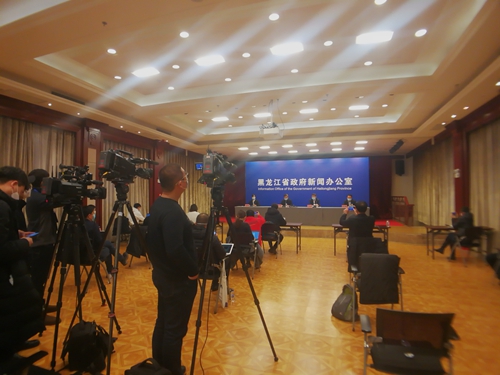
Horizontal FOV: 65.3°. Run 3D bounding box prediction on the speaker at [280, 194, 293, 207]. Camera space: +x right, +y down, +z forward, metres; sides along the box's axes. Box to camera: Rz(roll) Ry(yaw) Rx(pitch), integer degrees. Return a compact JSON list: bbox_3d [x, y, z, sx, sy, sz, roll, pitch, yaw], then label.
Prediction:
[{"bbox_3d":[1.486,0.893,15.735,0.520,1.240,0.700,0,-1,14],"label":"speaker"}]

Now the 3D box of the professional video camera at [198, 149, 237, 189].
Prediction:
[{"bbox_3d":[-0.292,-0.168,3.505,0.250,0.310,0.530,-2,-1,16],"label":"professional video camera"}]

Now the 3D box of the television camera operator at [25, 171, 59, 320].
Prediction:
[{"bbox_3d":[-2.450,0.695,4.637,0.500,1.780,0.440,-1,-2,42],"label":"television camera operator"}]

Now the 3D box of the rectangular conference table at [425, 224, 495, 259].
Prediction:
[{"bbox_3d":[4.964,1.310,9.270,1.300,0.740,0.520,0,-1,14],"label":"rectangular conference table"}]

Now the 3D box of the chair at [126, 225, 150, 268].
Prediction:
[{"bbox_3d":[-2.330,1.235,8.276,0.500,0.850,0.560,0,-1,8],"label":"chair"}]

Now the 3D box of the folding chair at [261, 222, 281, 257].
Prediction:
[{"bbox_3d":[0.530,1.272,9.576,0.500,0.830,0.560,0,-1,14],"label":"folding chair"}]

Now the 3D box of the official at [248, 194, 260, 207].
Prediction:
[{"bbox_3d":[0.185,0.898,15.985,0.520,1.240,0.700,0,-1,14],"label":"official"}]

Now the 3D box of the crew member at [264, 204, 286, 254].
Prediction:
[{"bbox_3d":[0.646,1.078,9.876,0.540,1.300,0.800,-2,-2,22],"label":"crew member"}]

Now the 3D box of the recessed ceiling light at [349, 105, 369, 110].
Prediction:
[{"bbox_3d":[3.255,-2.366,11.593,0.560,0.060,0.380,-2,-1,14],"label":"recessed ceiling light"}]

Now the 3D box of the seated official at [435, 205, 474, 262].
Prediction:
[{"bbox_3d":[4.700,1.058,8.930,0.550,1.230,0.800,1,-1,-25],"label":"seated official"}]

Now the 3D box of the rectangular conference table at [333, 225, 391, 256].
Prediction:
[{"bbox_3d":[2.756,1.318,9.657,1.330,0.740,0.500,0,-1,14],"label":"rectangular conference table"}]

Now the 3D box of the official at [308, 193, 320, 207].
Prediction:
[{"bbox_3d":[2.742,0.918,16.581,0.520,1.300,0.750,-2,-1,14],"label":"official"}]

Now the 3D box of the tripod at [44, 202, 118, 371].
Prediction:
[{"bbox_3d":[-1.830,0.855,3.903,0.820,1.430,0.860,-1,-1,25],"label":"tripod"}]

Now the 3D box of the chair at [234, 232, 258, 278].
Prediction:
[{"bbox_3d":[-0.066,1.257,7.351,0.570,0.850,0.570,-2,-1,13],"label":"chair"}]

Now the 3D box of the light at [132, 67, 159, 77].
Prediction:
[{"bbox_3d":[-2.124,-2.342,7.951,0.550,0.060,0.360,-2,-1,14],"label":"light"}]

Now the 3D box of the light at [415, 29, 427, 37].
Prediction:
[{"bbox_3d":[2.760,-2.485,6.290,0.180,0.060,0.180,-2,-1,14],"label":"light"}]

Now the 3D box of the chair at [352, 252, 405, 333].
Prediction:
[{"bbox_3d":[1.484,1.155,4.522,0.590,0.850,0.580,-2,-1,19],"label":"chair"}]

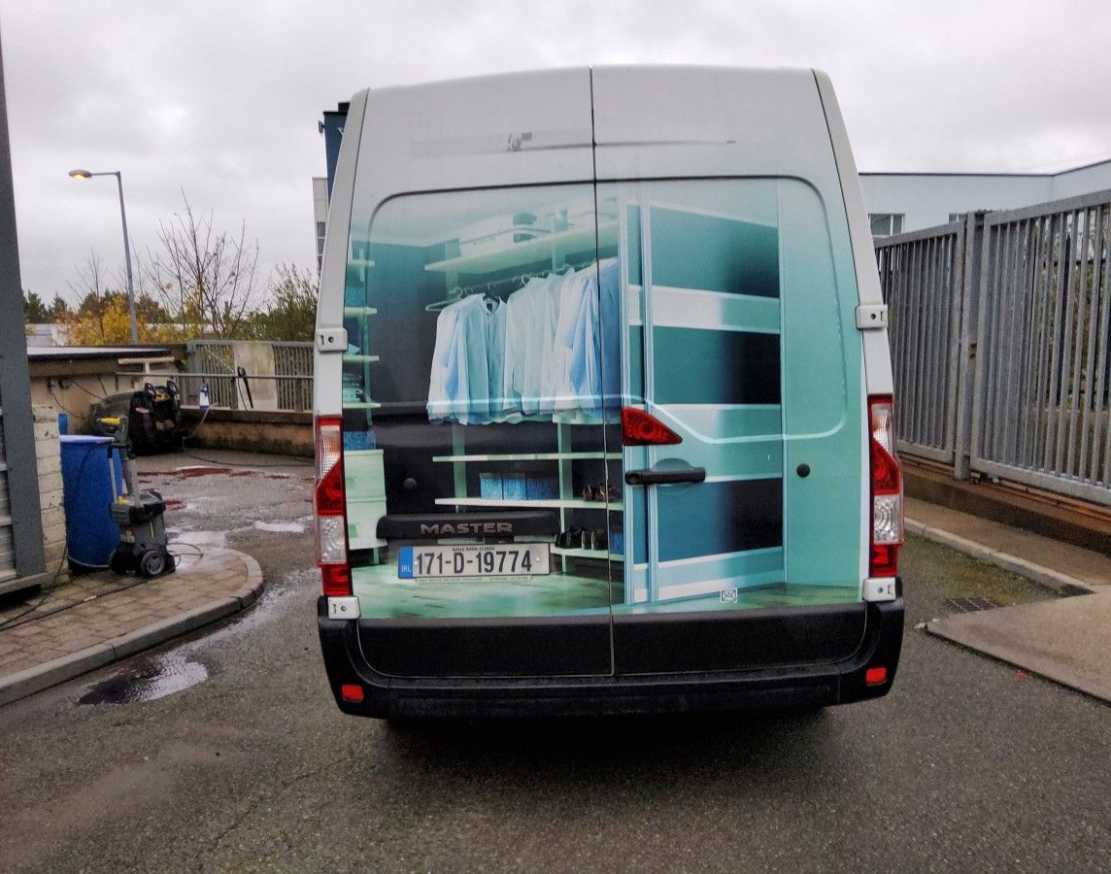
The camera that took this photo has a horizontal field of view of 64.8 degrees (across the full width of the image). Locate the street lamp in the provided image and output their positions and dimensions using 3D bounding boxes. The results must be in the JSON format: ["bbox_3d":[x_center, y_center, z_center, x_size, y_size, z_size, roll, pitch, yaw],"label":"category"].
[{"bbox_3d":[-12.024,-4.005,23.343,1.380,6.010,0.300,-2,7,-3],"label":"street lamp"}]

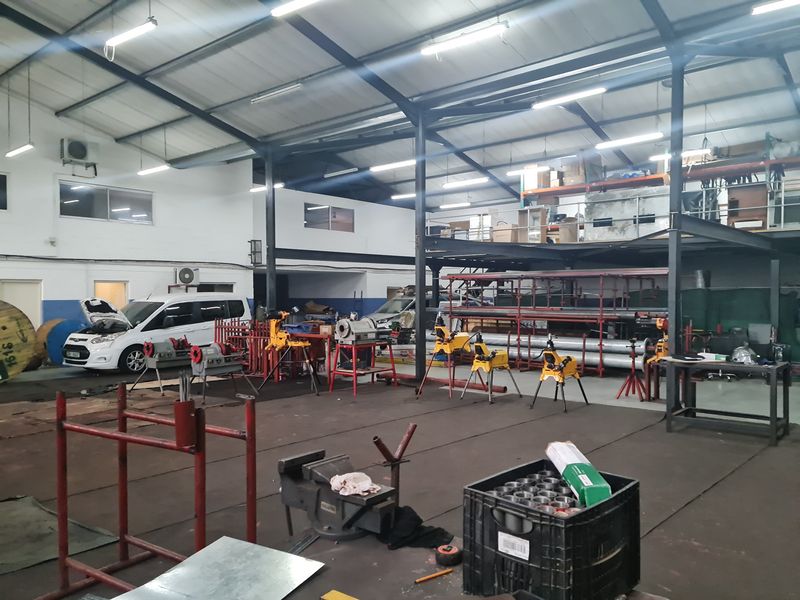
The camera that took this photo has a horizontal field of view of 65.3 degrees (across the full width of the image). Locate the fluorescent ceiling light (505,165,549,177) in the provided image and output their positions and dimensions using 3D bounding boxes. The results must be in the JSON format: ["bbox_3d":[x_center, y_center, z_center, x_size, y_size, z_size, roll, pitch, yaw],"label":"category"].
[{"bbox_3d":[4.151,-4.167,20.234,1.520,0.100,0.120,0,1,41],"label":"fluorescent ceiling light"}]

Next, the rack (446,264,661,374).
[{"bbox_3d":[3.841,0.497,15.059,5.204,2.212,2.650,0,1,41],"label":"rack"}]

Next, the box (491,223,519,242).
[{"bbox_3d":[3.014,-1.772,17.791,0.620,0.580,0.420,0,1,41],"label":"box"}]

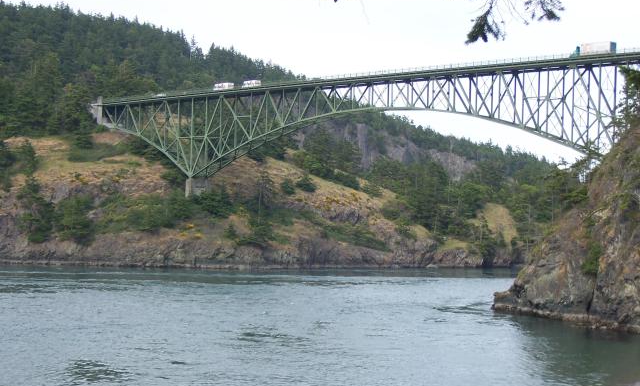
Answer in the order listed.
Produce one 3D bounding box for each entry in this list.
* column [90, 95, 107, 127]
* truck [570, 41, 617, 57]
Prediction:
[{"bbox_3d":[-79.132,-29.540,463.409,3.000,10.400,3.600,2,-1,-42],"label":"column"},{"bbox_3d":[65.209,-33.579,309.346,2.500,4.050,11.900,2,-1,-42],"label":"truck"}]

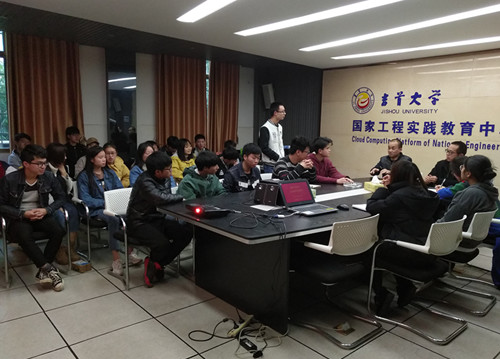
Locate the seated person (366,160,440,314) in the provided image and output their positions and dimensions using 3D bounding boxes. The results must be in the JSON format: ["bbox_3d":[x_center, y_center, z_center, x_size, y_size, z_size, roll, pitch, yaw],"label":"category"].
[{"bbox_3d":[1.159,0.451,2.981,0.520,1.200,0.640,-5,10,-40],"label":"seated person"}]

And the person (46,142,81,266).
[{"bbox_3d":[-1.990,0.230,4.091,0.740,1.222,0.500,8,10,41],"label":"person"}]

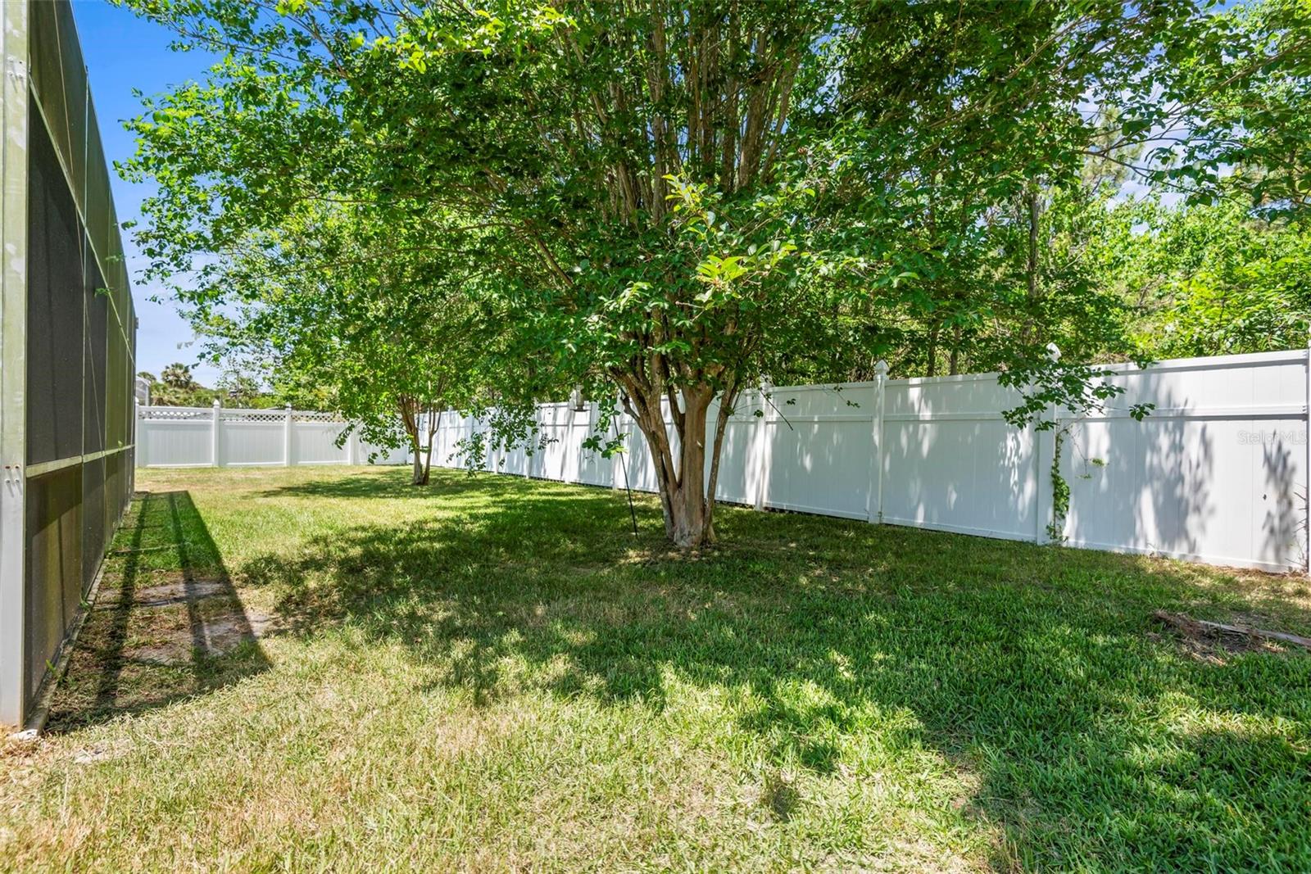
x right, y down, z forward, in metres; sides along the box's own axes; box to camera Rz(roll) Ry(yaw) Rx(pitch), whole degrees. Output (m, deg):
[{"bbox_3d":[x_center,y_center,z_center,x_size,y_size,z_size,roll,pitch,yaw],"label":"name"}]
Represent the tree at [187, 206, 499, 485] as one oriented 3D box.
[{"bbox_3d":[-6.650,-2.000,12.700,6.500,6.100,5.800,1,0,-27],"label":"tree"}]

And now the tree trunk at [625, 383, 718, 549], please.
[{"bbox_3d":[0.165,0.280,5.900,0.920,1.700,0.720,1,0,0],"label":"tree trunk"}]

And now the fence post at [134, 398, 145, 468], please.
[{"bbox_3d":[-15.400,-0.100,17.250,0.135,2.100,0.135,1,0,-40],"label":"fence post"}]

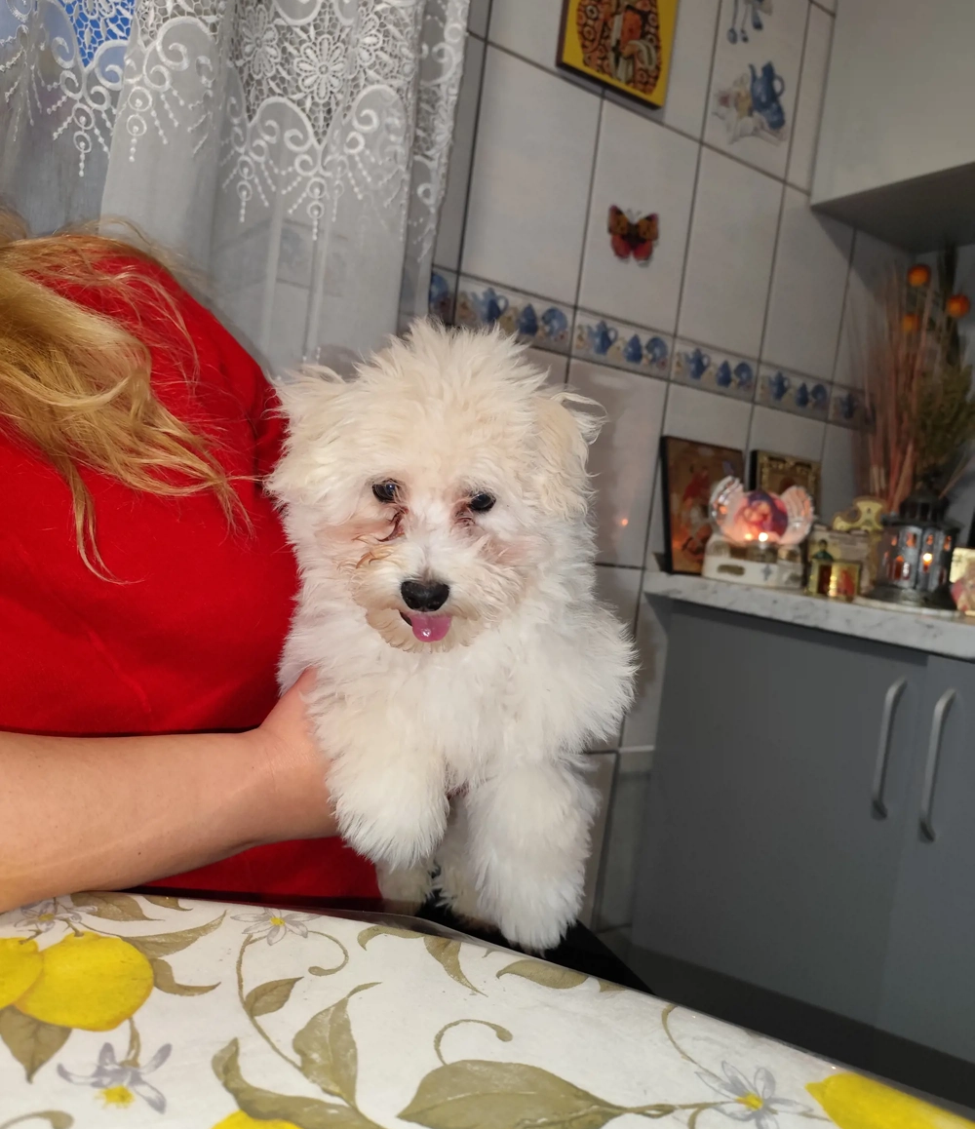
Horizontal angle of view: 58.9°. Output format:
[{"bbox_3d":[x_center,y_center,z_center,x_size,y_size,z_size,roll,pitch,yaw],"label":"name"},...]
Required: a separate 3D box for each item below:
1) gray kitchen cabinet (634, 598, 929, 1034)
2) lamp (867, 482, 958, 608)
[{"bbox_3d":[0.594,0.460,1.401,0.500,0.740,0.450,5,4,-33],"label":"gray kitchen cabinet"},{"bbox_3d":[0.595,-0.023,1.190,0.117,0.168,0.117,9,4,27],"label":"lamp"}]

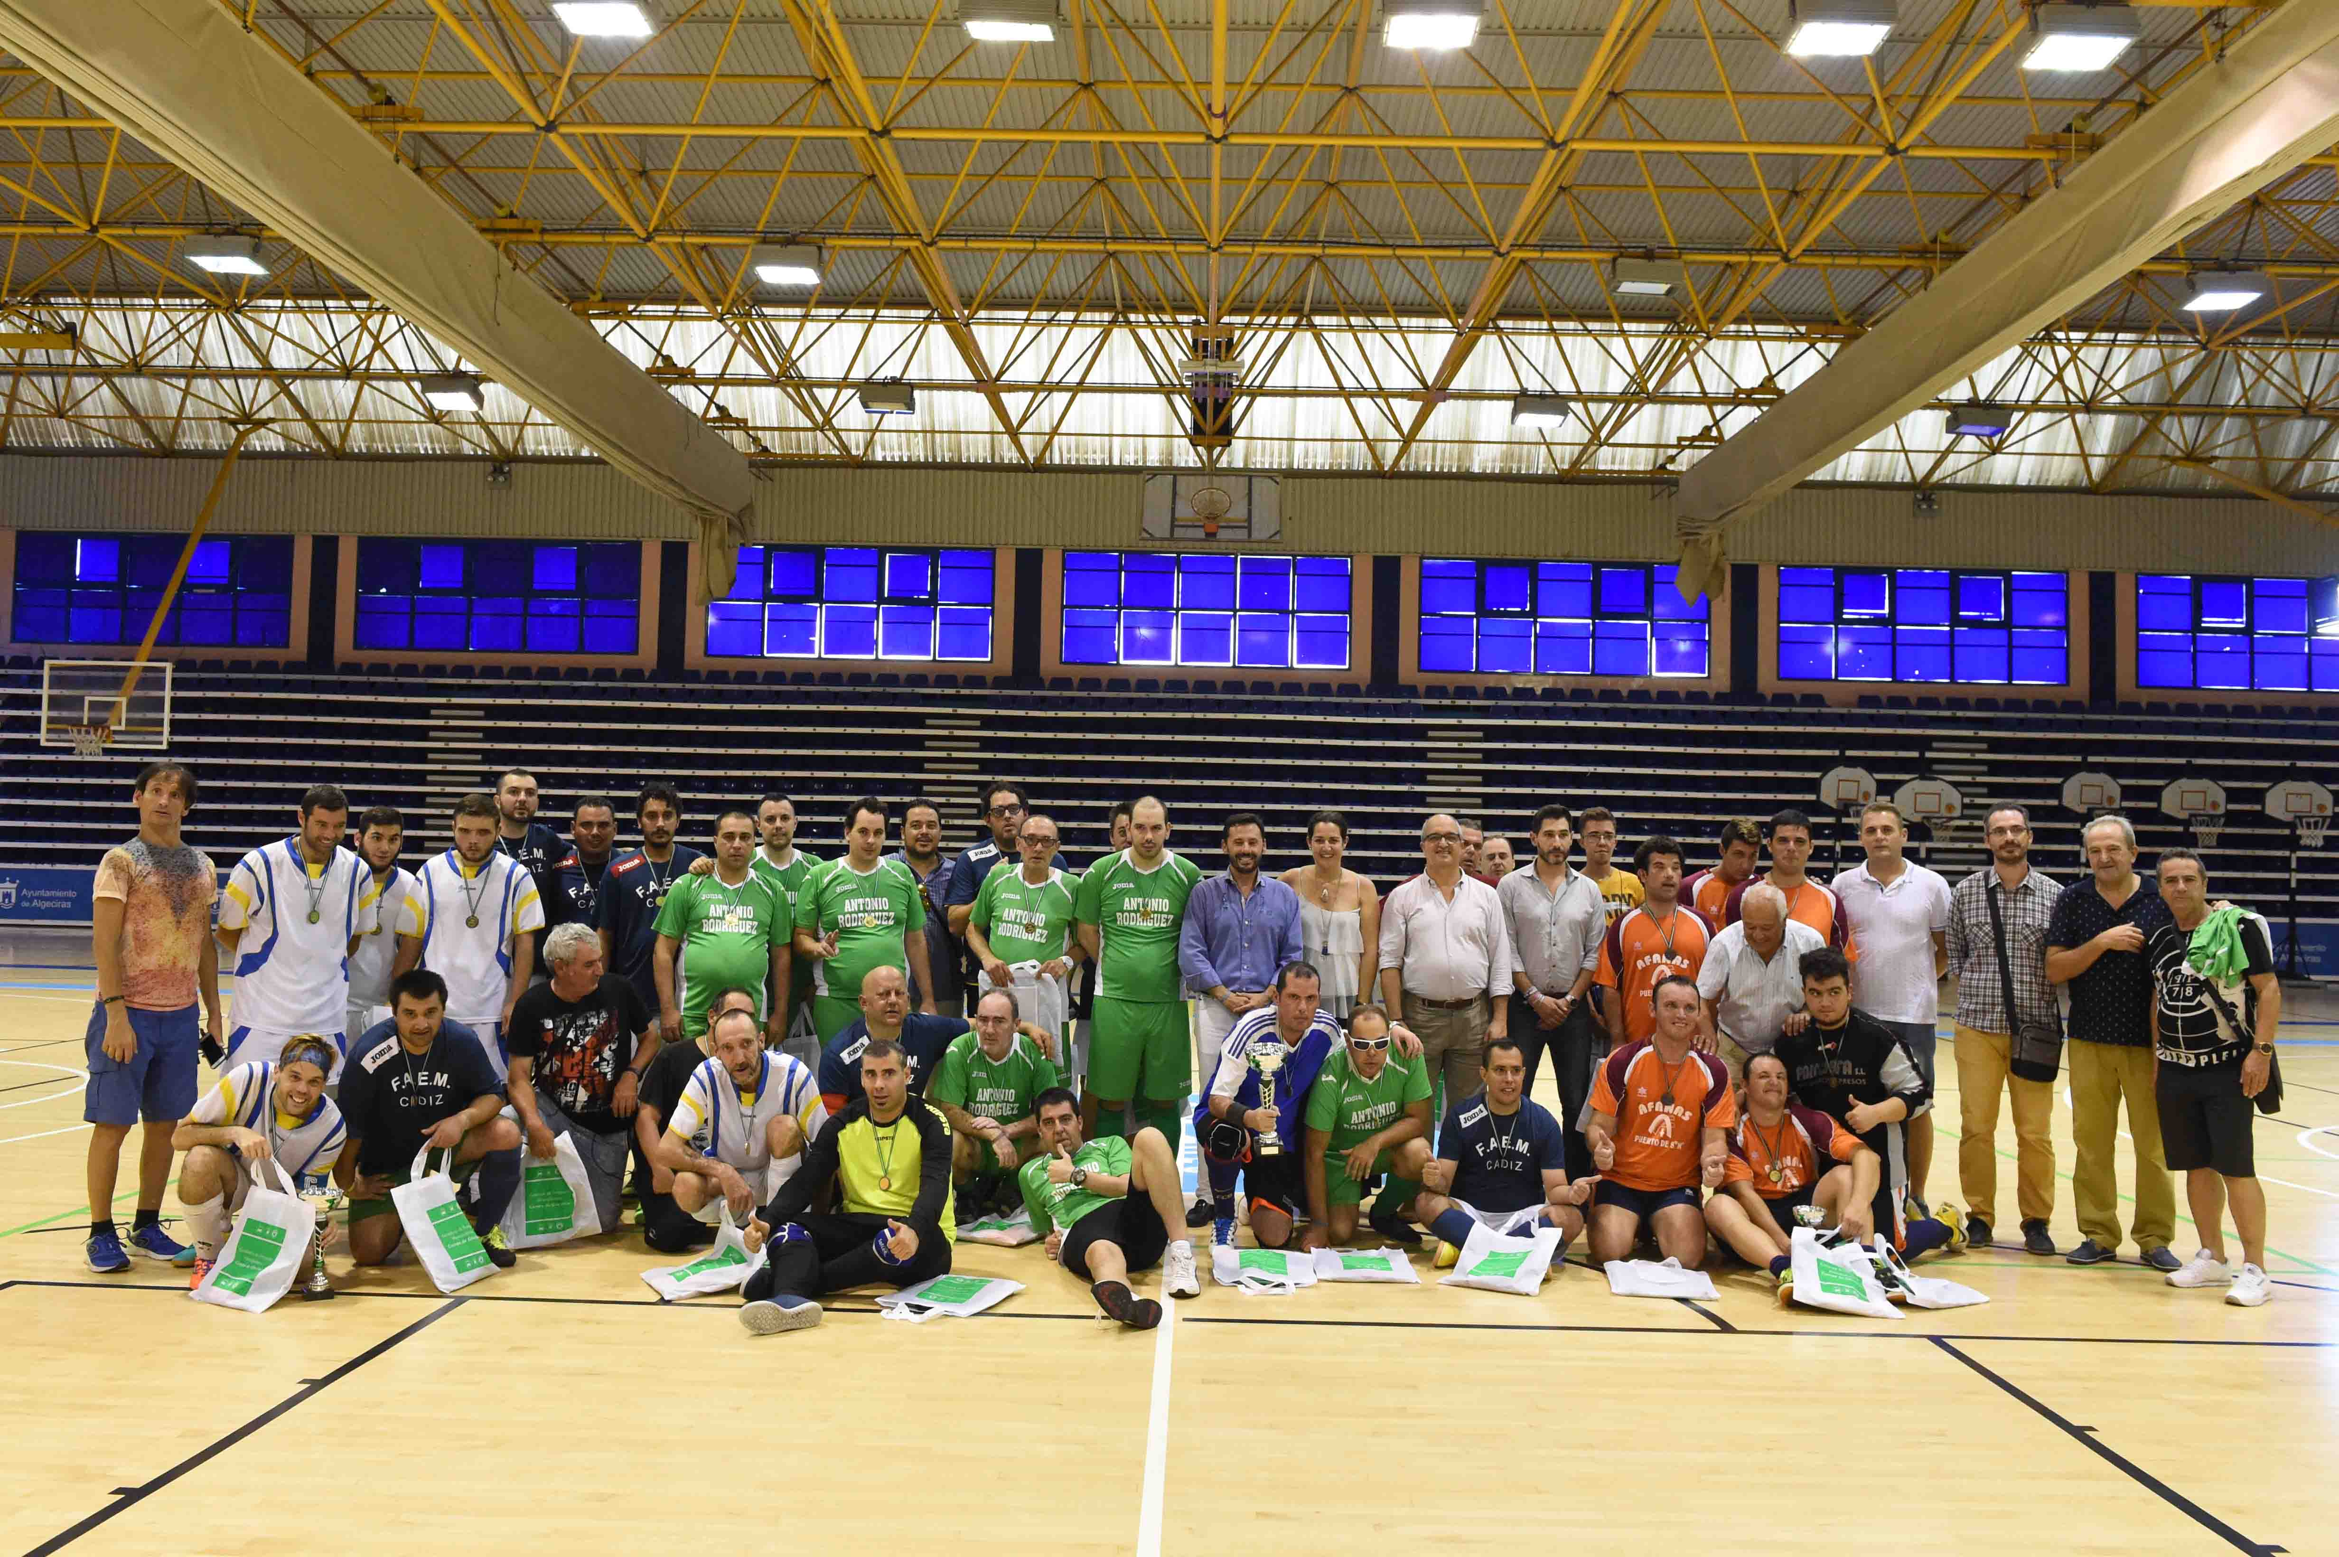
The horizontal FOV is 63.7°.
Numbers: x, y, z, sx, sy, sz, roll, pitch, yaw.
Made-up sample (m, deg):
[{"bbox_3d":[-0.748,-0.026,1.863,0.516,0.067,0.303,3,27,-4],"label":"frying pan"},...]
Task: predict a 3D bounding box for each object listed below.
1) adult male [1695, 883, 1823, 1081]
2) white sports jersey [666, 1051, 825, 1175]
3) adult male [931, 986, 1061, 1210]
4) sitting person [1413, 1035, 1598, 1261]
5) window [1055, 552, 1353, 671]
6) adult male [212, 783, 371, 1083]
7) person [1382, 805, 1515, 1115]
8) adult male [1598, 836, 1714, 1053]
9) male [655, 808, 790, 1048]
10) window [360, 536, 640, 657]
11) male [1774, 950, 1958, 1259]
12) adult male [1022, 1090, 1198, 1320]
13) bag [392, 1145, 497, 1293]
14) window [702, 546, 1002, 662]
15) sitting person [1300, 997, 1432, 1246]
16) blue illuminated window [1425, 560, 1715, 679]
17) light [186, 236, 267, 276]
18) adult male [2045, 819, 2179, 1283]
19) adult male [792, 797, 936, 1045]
[{"bbox_3d":[2.436,1.179,7.773,0.540,1.470,0.520,1,-3,9],"label":"adult male"},{"bbox_3d":[-1.536,1.221,6.836,0.550,0.470,0.400,1,-2,-5],"label":"white sports jersey"},{"bbox_3d":[-0.739,1.373,8.062,0.560,0.938,0.650,1,-2,-4],"label":"adult male"},{"bbox_3d":[1.314,1.441,7.378,0.720,0.837,0.780,1,-2,9],"label":"sitting person"},{"bbox_3d":[0.624,-2.836,31.842,4.880,1.930,0.120,1,-2,1],"label":"window"},{"bbox_3d":[-3.494,0.886,7.484,0.550,1.740,0.340,2,-2,-23],"label":"adult male"},{"bbox_3d":[1.136,0.998,7.699,0.560,1.719,0.380,1,-2,8],"label":"person"},{"bbox_3d":[1.994,1.055,7.682,0.500,1.641,0.340,1,-2,11],"label":"adult male"},{"bbox_3d":[-1.947,0.979,8.143,0.580,1.690,0.370,2,-3,-8],"label":"male"},{"bbox_3d":[-11.446,-3.094,32.050,4.738,1.876,0.150,1,-2,1],"label":"window"},{"bbox_3d":[2.803,1.301,7.636,0.660,1.203,0.750,0,-3,31],"label":"male"},{"bbox_3d":[-0.224,1.452,6.667,0.650,0.700,1.050,2,-2,-5],"label":"adult male"},{"bbox_3d":[-2.502,1.526,6.486,0.130,0.470,0.330,-33,-11,16],"label":"bag"},{"bbox_3d":[-5.069,-2.799,29.824,4.570,1.820,0.150,1,-2,1],"label":"window"},{"bbox_3d":[0.816,1.387,7.739,0.540,0.960,0.720,1,-2,4],"label":"sitting person"},{"bbox_3d":[6.276,-2.522,29.653,4.580,1.800,0.150,1,-2,1],"label":"blue illuminated window"},{"bbox_3d":[-10.145,-5.621,20.258,0.660,0.220,0.600,1,-2,1],"label":"light"},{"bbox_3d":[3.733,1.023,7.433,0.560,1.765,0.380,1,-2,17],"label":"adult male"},{"bbox_3d":[-1.297,0.959,7.955,0.570,1.745,0.370,2,-2,-5],"label":"adult male"}]

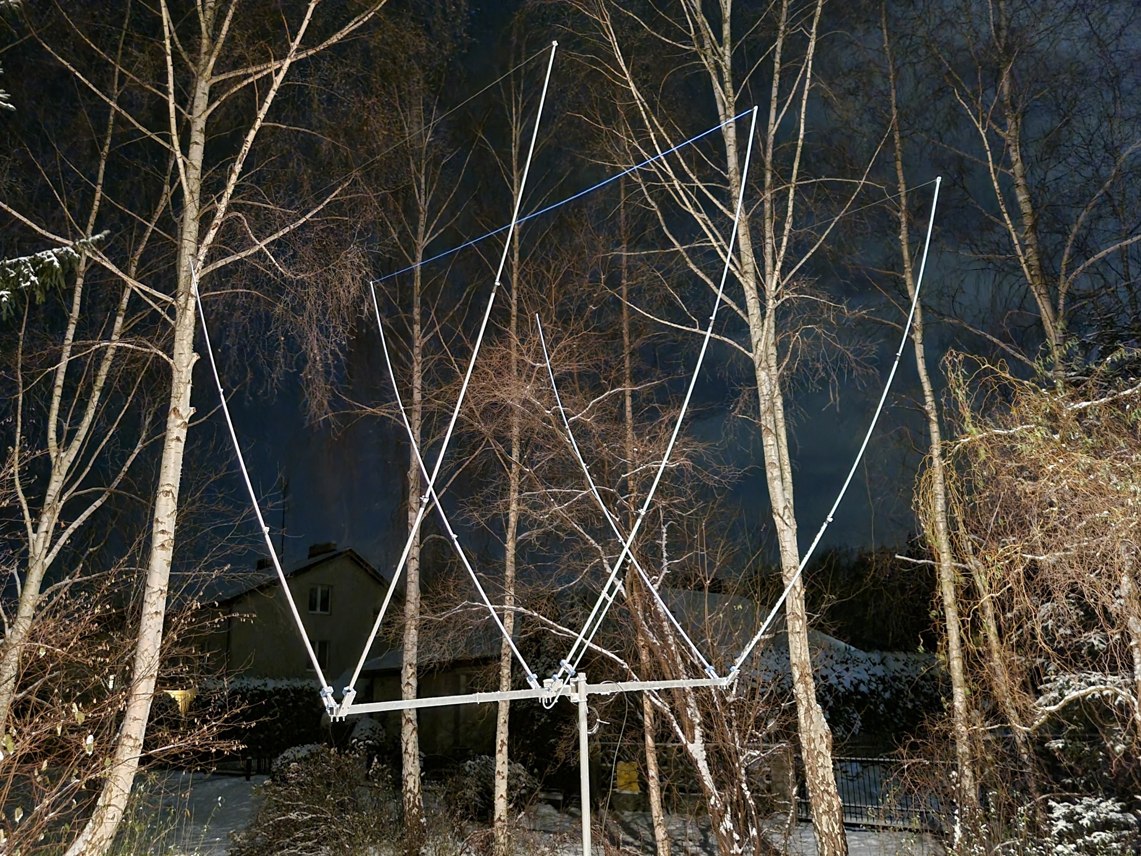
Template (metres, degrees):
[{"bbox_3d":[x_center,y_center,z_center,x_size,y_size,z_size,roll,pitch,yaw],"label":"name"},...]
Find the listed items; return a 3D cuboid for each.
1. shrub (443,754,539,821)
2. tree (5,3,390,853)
[{"bbox_3d":[-1.200,5.335,12.799,1.400,0.950,1.300,0,-17,0],"label":"shrub"},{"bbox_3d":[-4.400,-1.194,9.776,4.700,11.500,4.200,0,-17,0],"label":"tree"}]

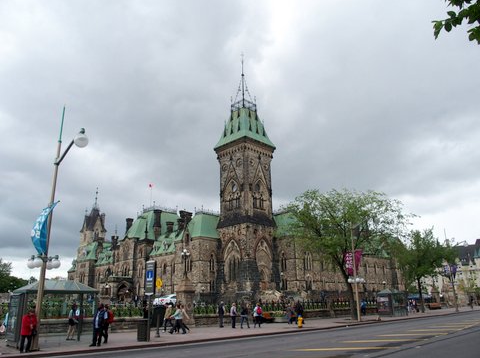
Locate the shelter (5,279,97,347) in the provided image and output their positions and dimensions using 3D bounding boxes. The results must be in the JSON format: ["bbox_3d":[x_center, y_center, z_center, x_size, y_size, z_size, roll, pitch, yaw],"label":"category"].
[{"bbox_3d":[-8.694,6.288,18.468,3.566,2.830,1.942,14,-23,-40],"label":"shelter"}]

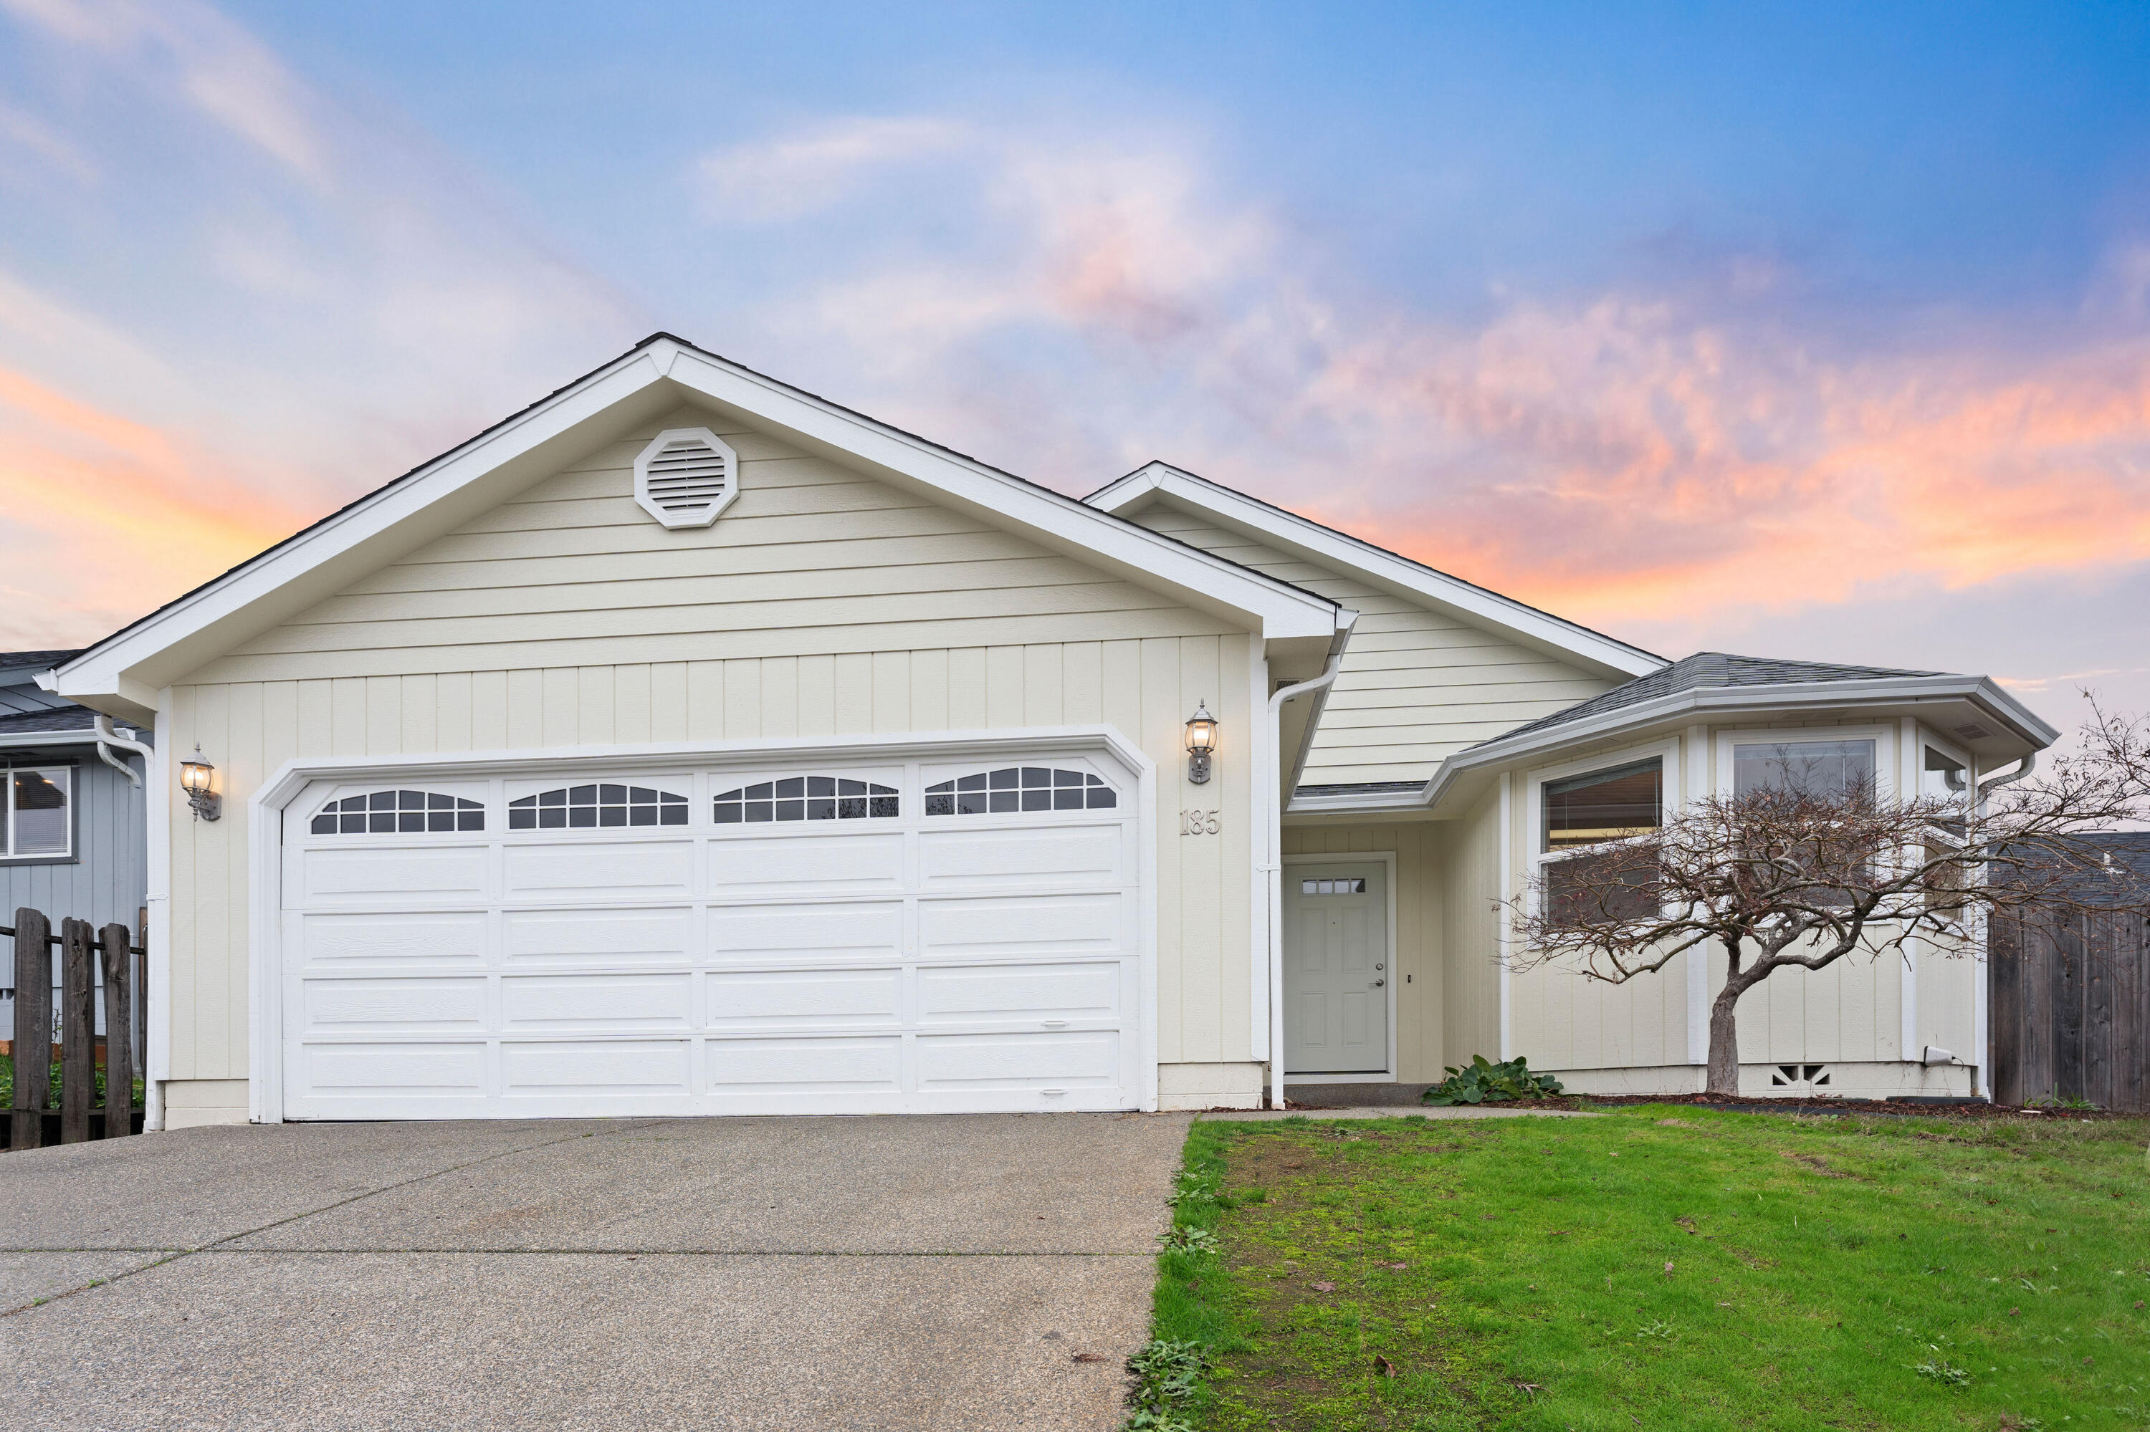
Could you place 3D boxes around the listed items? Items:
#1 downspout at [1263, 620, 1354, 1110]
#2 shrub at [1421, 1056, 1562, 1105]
[{"bbox_3d":[1.235,0.810,6.120,0.400,2.600,0.170,0,0,5],"label":"downspout"},{"bbox_3d":[2.970,2.580,8.050,0.980,0.370,0.750,0,0,5],"label":"shrub"}]

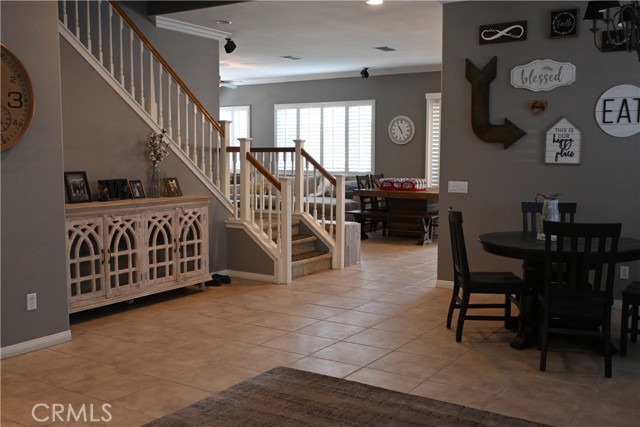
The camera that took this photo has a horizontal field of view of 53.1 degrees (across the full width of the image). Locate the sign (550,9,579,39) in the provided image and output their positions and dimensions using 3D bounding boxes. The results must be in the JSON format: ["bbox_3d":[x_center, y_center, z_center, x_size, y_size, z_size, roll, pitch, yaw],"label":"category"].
[{"bbox_3d":[2.303,-1.791,6.034,0.254,0.257,0.040,4,6,33],"label":"sign"}]

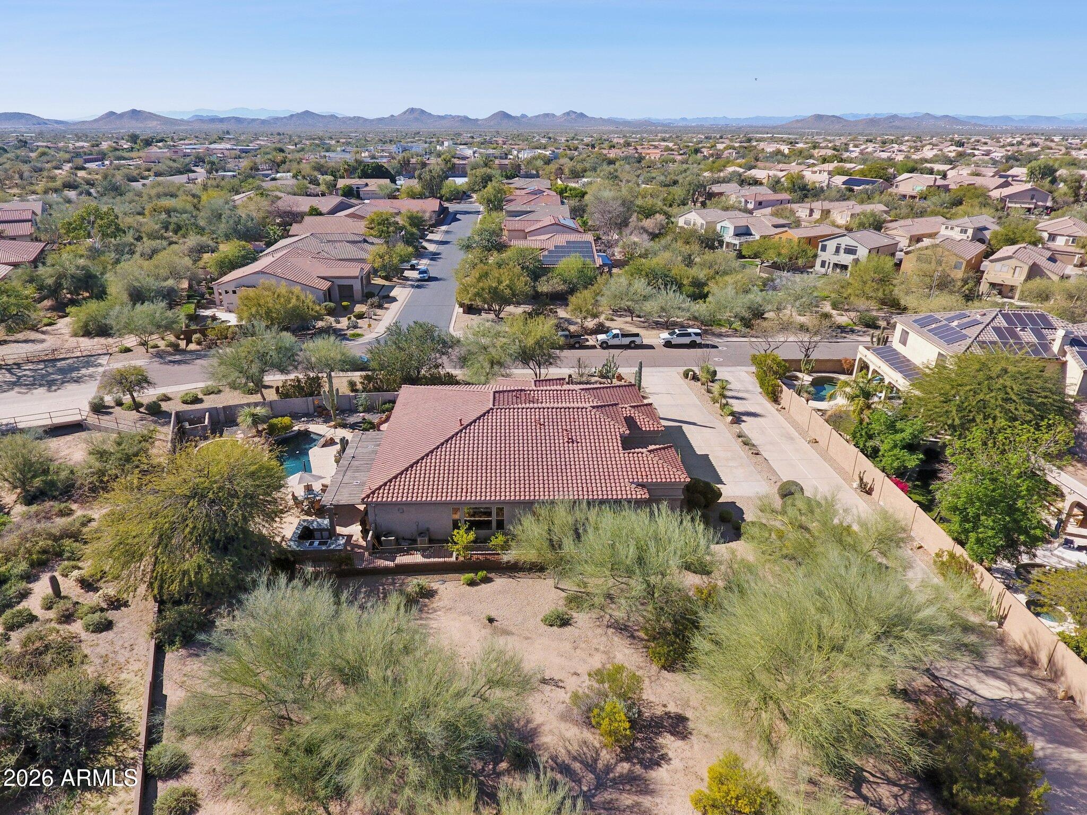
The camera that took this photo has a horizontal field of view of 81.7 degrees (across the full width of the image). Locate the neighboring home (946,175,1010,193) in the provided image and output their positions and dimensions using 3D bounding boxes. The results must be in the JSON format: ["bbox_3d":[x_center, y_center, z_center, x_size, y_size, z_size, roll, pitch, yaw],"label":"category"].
[{"bbox_3d":[156.000,-78.770,227.650,17.500,8.200,20.500,-12,27,-24],"label":"neighboring home"}]

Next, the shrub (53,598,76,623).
[{"bbox_3d":[-26.000,11.046,34.117,1.150,1.250,1.150,0,24,0],"label":"shrub"}]

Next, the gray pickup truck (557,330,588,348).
[{"bbox_3d":[2.771,-8.449,76.991,5.400,1.750,1.850,1,24,2],"label":"gray pickup truck"}]

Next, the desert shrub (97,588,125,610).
[{"bbox_3d":[-24.500,10.820,35.480,1.450,0.950,1.350,0,24,0],"label":"desert shrub"}]

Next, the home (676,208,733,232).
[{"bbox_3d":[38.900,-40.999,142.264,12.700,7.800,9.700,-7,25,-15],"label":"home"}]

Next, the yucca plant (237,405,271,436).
[{"bbox_3d":[-24.607,1.120,53.442,2.650,2.600,2.650,0,24,0],"label":"yucca plant"}]

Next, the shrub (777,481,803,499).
[{"bbox_3d":[17.550,5.914,44.693,1.800,1.400,1.800,0,24,0],"label":"shrub"}]

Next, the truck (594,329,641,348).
[{"bbox_3d":[9.430,-8.689,78.171,5.770,1.950,2.030,-2,24,-4],"label":"truck"}]

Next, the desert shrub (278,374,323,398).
[{"bbox_3d":[-24.100,-1.988,62.246,4.200,2.450,3.200,0,24,0],"label":"desert shrub"}]

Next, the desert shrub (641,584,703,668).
[{"bbox_3d":[6.400,10.777,31.118,3.000,3.300,3.300,0,24,0],"label":"desert shrub"}]

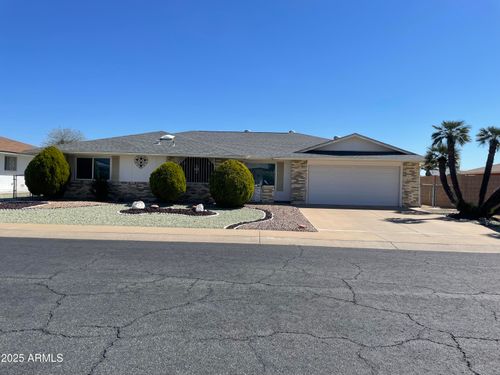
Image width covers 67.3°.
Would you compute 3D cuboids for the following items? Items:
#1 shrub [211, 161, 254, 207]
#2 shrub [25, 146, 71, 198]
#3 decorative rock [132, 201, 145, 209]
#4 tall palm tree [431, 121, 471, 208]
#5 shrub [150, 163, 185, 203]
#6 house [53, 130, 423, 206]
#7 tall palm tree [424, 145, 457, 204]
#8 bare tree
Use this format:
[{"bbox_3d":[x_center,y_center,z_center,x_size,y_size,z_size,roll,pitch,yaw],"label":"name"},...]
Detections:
[{"bbox_3d":[-0.870,-0.204,18.500,2.183,2.281,2.183,1,1,0],"label":"shrub"},{"bbox_3d":[-10.239,-0.784,19.000,2.312,2.581,2.312,1,1,0],"label":"shrub"},{"bbox_3d":[-4.588,0.724,15.500,0.524,0.334,0.446,1,1,0],"label":"decorative rock"},{"bbox_3d":[9.862,-1.066,18.400,1.985,4.386,1.985,1,1,0],"label":"tall palm tree"},{"bbox_3d":[-4.236,-0.297,19.400,1.912,2.041,1.912,1,1,0],"label":"shrub"},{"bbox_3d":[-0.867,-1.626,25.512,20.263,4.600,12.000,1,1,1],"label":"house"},{"bbox_3d":[9.499,-0.548,18.700,1.768,3.137,1.768,1,1,0],"label":"tall palm tree"},{"bbox_3d":[-18.772,-2.935,38.000,4.250,6.173,4.250,1,1,0],"label":"bare tree"}]

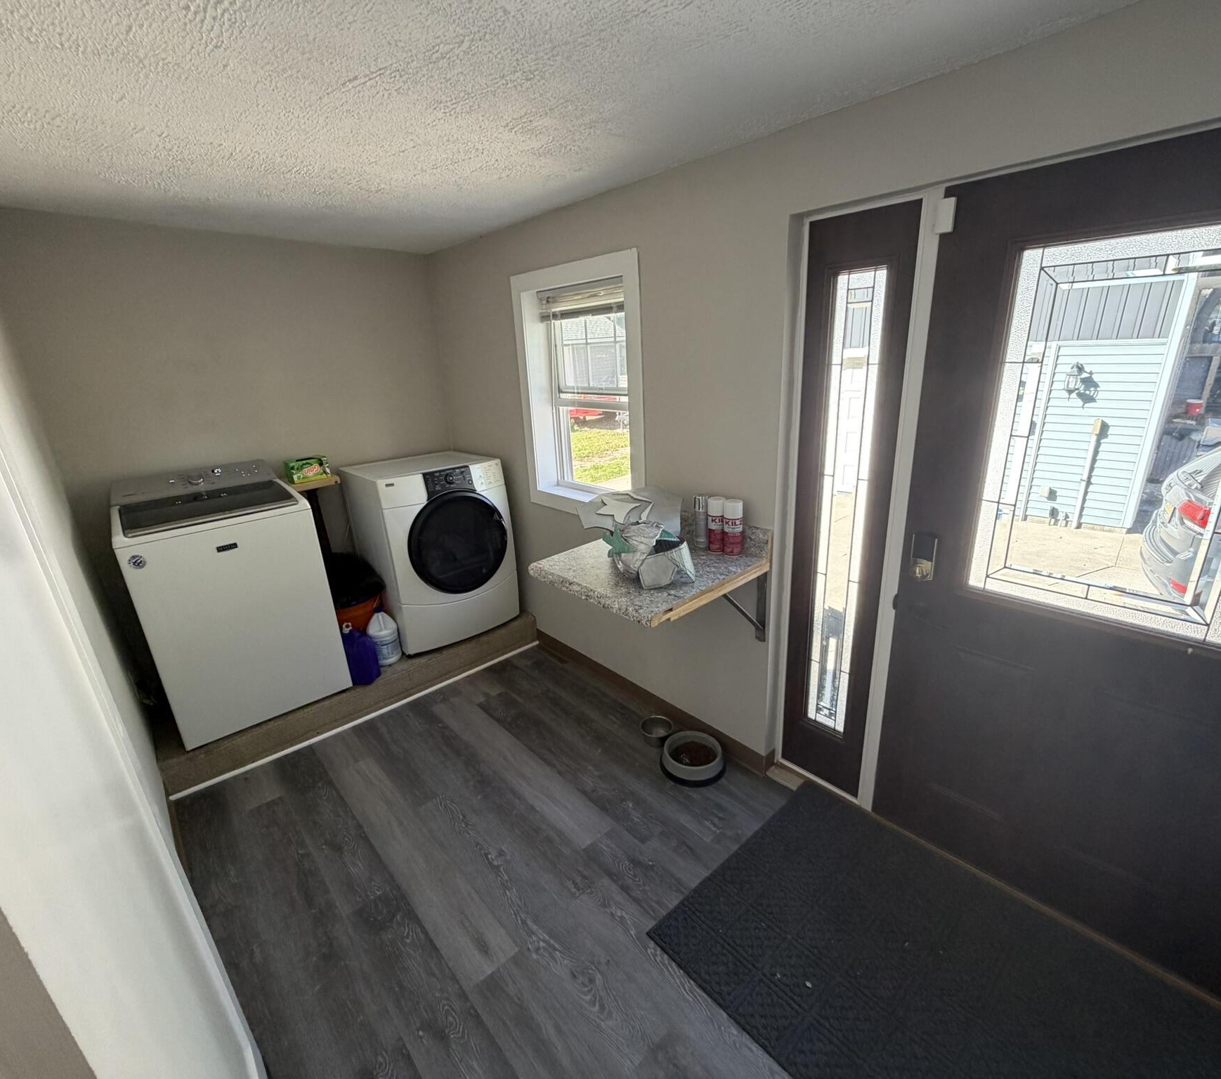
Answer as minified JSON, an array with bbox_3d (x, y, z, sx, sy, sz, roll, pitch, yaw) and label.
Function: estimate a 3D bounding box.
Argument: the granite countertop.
[{"bbox_3d":[0.144,0.186,2.211,0.635,0.460,0.680,-18,23,-38],"label":"granite countertop"}]

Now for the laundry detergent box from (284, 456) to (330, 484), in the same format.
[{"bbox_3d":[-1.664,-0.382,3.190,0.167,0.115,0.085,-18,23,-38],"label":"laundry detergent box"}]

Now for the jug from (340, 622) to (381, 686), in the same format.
[{"bbox_3d":[-1.282,0.572,2.966,0.165,0.315,0.135,-18,23,-38],"label":"jug"}]

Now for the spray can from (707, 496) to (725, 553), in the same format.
[{"bbox_3d":[0.404,-0.054,2.207,0.068,0.203,0.068,0,18,8],"label":"spray can"}]

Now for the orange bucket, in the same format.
[{"bbox_3d":[-1.400,0.473,3.204,0.300,0.370,0.300,-3,18,1],"label":"orange bucket"}]

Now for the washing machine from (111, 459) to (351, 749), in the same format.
[{"bbox_3d":[-1.823,0.244,2.793,0.700,1.080,0.700,-18,23,-38],"label":"washing machine"}]

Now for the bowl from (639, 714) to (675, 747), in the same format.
[{"bbox_3d":[0.215,0.891,2.690,0.156,0.067,0.156,-3,18,1],"label":"bowl"}]

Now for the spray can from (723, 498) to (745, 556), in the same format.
[{"bbox_3d":[0.460,-0.044,2.171,0.068,0.202,0.068,0,18,8],"label":"spray can"}]

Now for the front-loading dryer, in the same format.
[{"bbox_3d":[-1.028,0.049,3.405,0.690,0.980,0.710,-18,23,-38],"label":"front-loading dryer"}]

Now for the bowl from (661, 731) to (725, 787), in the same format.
[{"bbox_3d":[0.355,0.937,2.507,0.285,0.080,0.285,-3,18,1],"label":"bowl"}]

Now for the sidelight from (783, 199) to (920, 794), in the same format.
[{"bbox_3d":[0.797,-0.010,2.043,0.060,2.020,0.335,-18,23,-38],"label":"sidelight"}]

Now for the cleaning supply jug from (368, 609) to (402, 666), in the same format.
[{"bbox_3d":[-1.229,0.519,3.152,0.150,0.290,0.150,-12,20,-25],"label":"cleaning supply jug"}]

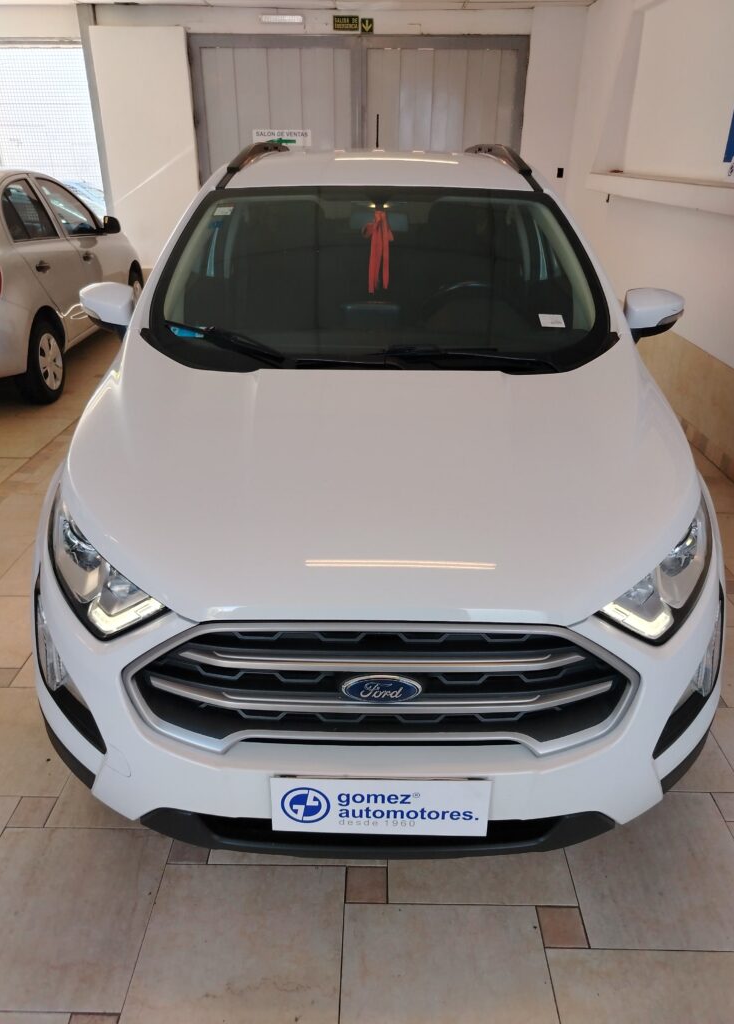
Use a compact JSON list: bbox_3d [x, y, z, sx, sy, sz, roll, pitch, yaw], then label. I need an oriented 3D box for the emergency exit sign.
[{"bbox_3d":[-0.223,-5.308,7.717,0.279,0.139,0.012,0,26,0],"label":"emergency exit sign"}]

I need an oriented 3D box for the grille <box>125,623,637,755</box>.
[{"bbox_3d":[0.027,0.304,1.276,0.970,0.270,0.150,0,26,0],"label":"grille"}]

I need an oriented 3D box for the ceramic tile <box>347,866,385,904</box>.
[{"bbox_3d":[0.000,0.908,1.725,0.100,0.010,0.100,0,26,1],"label":"ceramic tile"}]

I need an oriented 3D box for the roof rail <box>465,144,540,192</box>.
[{"bbox_3d":[0.603,-1.625,3.318,0.085,0.160,1.760,-1,26,-2],"label":"roof rail"}]

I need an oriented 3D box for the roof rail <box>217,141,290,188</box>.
[{"bbox_3d":[-0.491,-1.633,3.326,0.085,0.160,1.760,1,26,2],"label":"roof rail"}]

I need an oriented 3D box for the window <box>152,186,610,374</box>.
[{"bbox_3d":[0.042,-0.778,2.338,1.420,0.110,0.877,0,56,0],"label":"window"}]

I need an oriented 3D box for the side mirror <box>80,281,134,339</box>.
[{"bbox_3d":[-0.880,-0.690,2.407,0.215,0.180,0.145,0,26,0],"label":"side mirror"}]

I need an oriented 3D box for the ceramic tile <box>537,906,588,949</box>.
[{"bbox_3d":[0.449,0.955,1.629,0.100,0.010,0.100,0,26,1],"label":"ceramic tile"}]

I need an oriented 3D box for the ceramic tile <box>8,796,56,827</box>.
[{"bbox_3d":[-0.900,0.814,1.917,0.100,0.010,0.100,0,26,1],"label":"ceramic tile"}]

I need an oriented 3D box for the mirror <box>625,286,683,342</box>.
[{"bbox_3d":[0.964,-0.676,2.393,0.215,0.180,0.145,0,26,0],"label":"mirror"}]

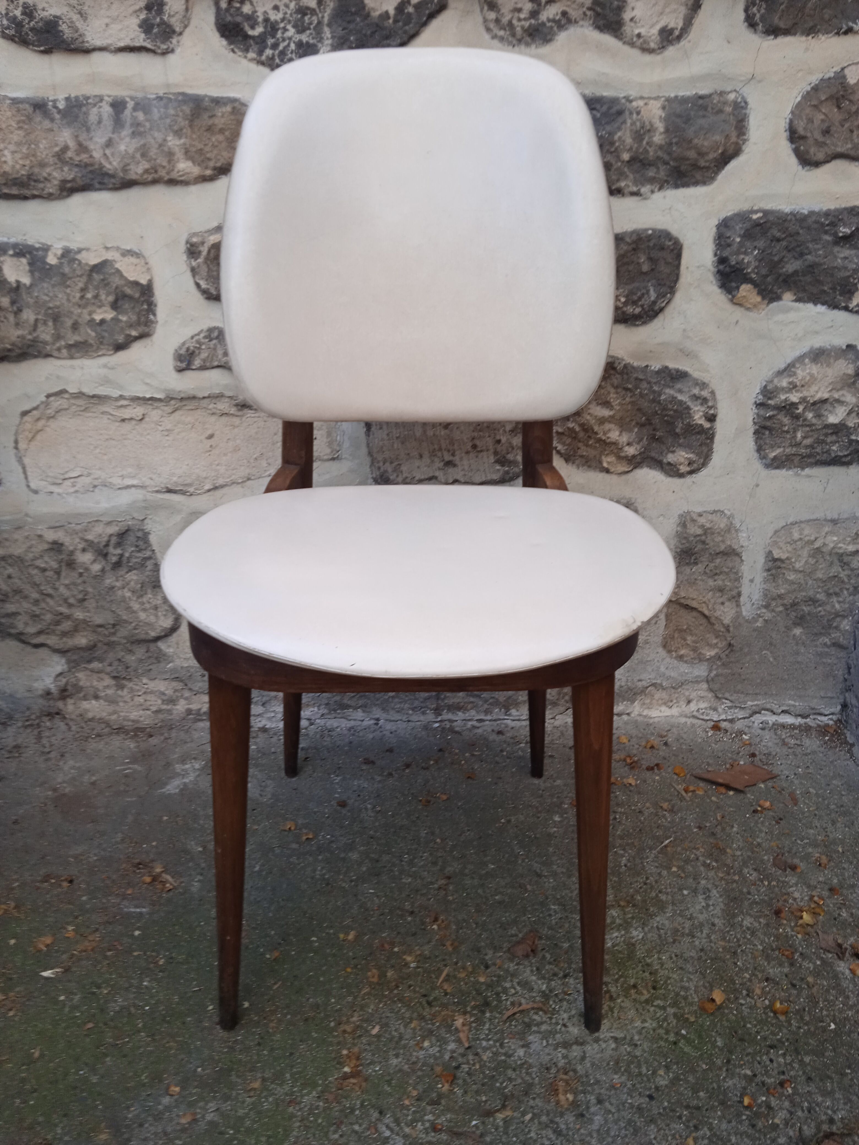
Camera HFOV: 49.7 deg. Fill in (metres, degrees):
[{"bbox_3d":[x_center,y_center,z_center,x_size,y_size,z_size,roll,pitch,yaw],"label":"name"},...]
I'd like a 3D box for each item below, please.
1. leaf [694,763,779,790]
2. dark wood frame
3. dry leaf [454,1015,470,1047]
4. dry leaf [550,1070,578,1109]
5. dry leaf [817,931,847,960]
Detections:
[{"bbox_3d":[0.408,0.275,1.233,0.111,0.012,0.047,-6,27,-12],"label":"leaf"},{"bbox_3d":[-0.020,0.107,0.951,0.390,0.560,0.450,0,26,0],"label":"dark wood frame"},{"bbox_3d":[0.031,0.441,0.891,0.017,0.011,0.035,2,26,4],"label":"dry leaf"},{"bbox_3d":[0.121,0.468,0.838,0.025,0.010,0.035,9,27,18],"label":"dry leaf"},{"bbox_3d":[0.425,0.395,0.981,0.031,0.013,0.025,16,30,30],"label":"dry leaf"}]

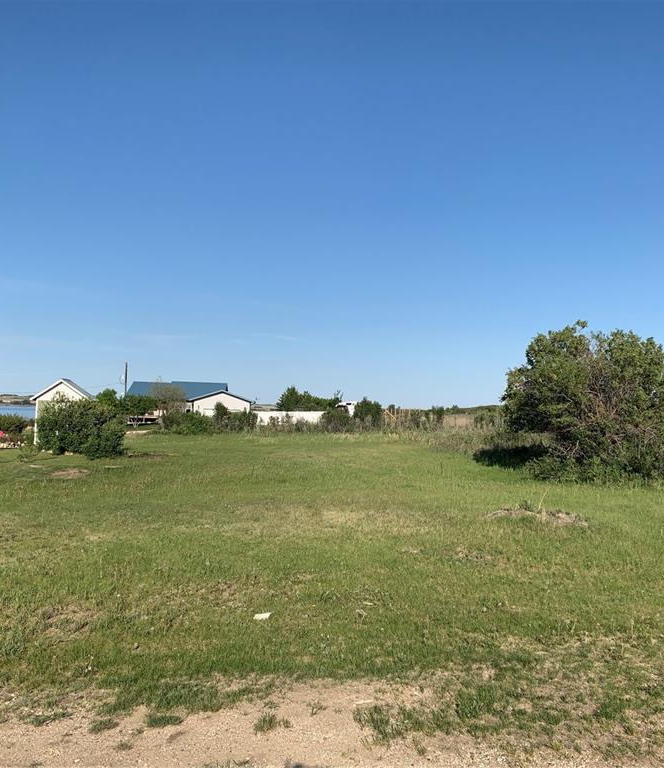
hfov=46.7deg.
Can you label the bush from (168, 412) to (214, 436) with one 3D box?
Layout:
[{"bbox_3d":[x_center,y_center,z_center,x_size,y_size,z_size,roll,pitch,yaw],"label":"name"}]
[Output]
[{"bbox_3d":[-9.199,2.568,50.000,2.800,1.450,2.200,1,-2,-11],"label":"bush"}]

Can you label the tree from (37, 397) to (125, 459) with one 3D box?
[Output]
[{"bbox_3d":[-8.829,1.562,27.000,3.089,2.106,2.700,0,-1,0],"label":"tree"}]

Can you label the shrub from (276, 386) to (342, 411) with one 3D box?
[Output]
[{"bbox_3d":[-2.383,2.180,78.000,6.400,4.000,4.500,1,-2,0],"label":"shrub"}]

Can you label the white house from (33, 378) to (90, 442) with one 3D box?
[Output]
[{"bbox_3d":[-12.615,1.311,36.000,2.700,2.950,3.000,1,-2,-12],"label":"white house"}]

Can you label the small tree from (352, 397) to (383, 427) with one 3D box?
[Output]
[{"bbox_3d":[2.631,2.149,57.000,2.223,2.446,2.200,0,-1,0],"label":"small tree"}]

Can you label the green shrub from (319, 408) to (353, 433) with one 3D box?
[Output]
[{"bbox_3d":[0.316,2.563,54.000,2.247,1.685,2.000,0,-1,0],"label":"green shrub"}]

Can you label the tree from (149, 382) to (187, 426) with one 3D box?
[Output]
[{"bbox_3d":[-12.833,1.560,60.000,2.965,3.667,2.800,0,-1,0],"label":"tree"}]

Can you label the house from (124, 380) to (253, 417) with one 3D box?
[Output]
[{"bbox_3d":[-16.233,2.206,87.000,14.000,5.200,11.000,1,-2,3],"label":"house"}]

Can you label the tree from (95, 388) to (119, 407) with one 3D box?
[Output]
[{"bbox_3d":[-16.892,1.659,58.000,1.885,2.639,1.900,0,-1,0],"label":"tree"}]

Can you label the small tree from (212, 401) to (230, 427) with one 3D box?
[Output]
[{"bbox_3d":[-8.046,2.221,56.000,1.311,2.039,1.300,0,-1,0],"label":"small tree"}]

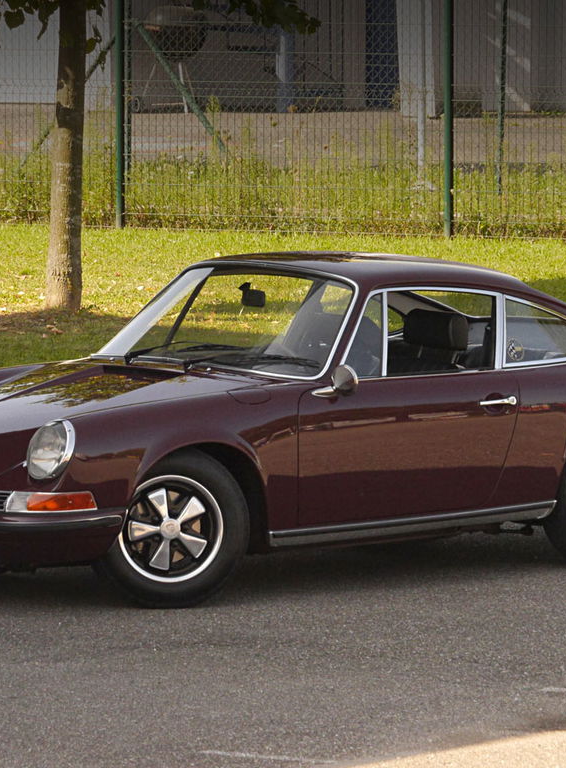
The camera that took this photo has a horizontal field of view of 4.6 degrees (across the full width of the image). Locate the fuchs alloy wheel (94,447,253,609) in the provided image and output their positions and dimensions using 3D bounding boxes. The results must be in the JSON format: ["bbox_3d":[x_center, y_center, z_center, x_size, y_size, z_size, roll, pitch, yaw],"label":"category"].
[{"bbox_3d":[-0.446,0.542,27.034,0.630,0.630,0.190,-1,5,-13],"label":"fuchs alloy wheel"}]

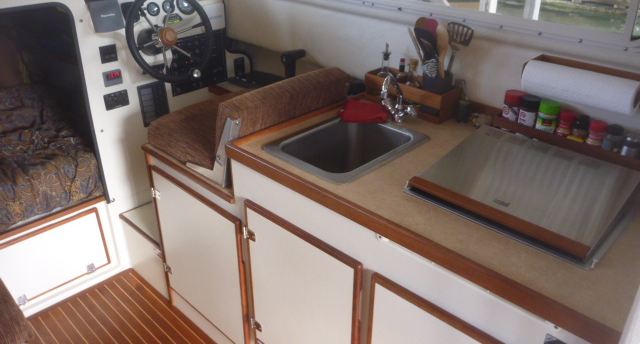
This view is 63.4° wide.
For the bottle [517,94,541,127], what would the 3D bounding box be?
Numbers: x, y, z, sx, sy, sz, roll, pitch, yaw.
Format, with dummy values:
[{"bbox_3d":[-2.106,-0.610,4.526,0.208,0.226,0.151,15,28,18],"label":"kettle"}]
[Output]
[{"bbox_3d":[0.600,-0.162,1.490,0.056,0.104,0.056,1,29,0],"label":"bottle"}]

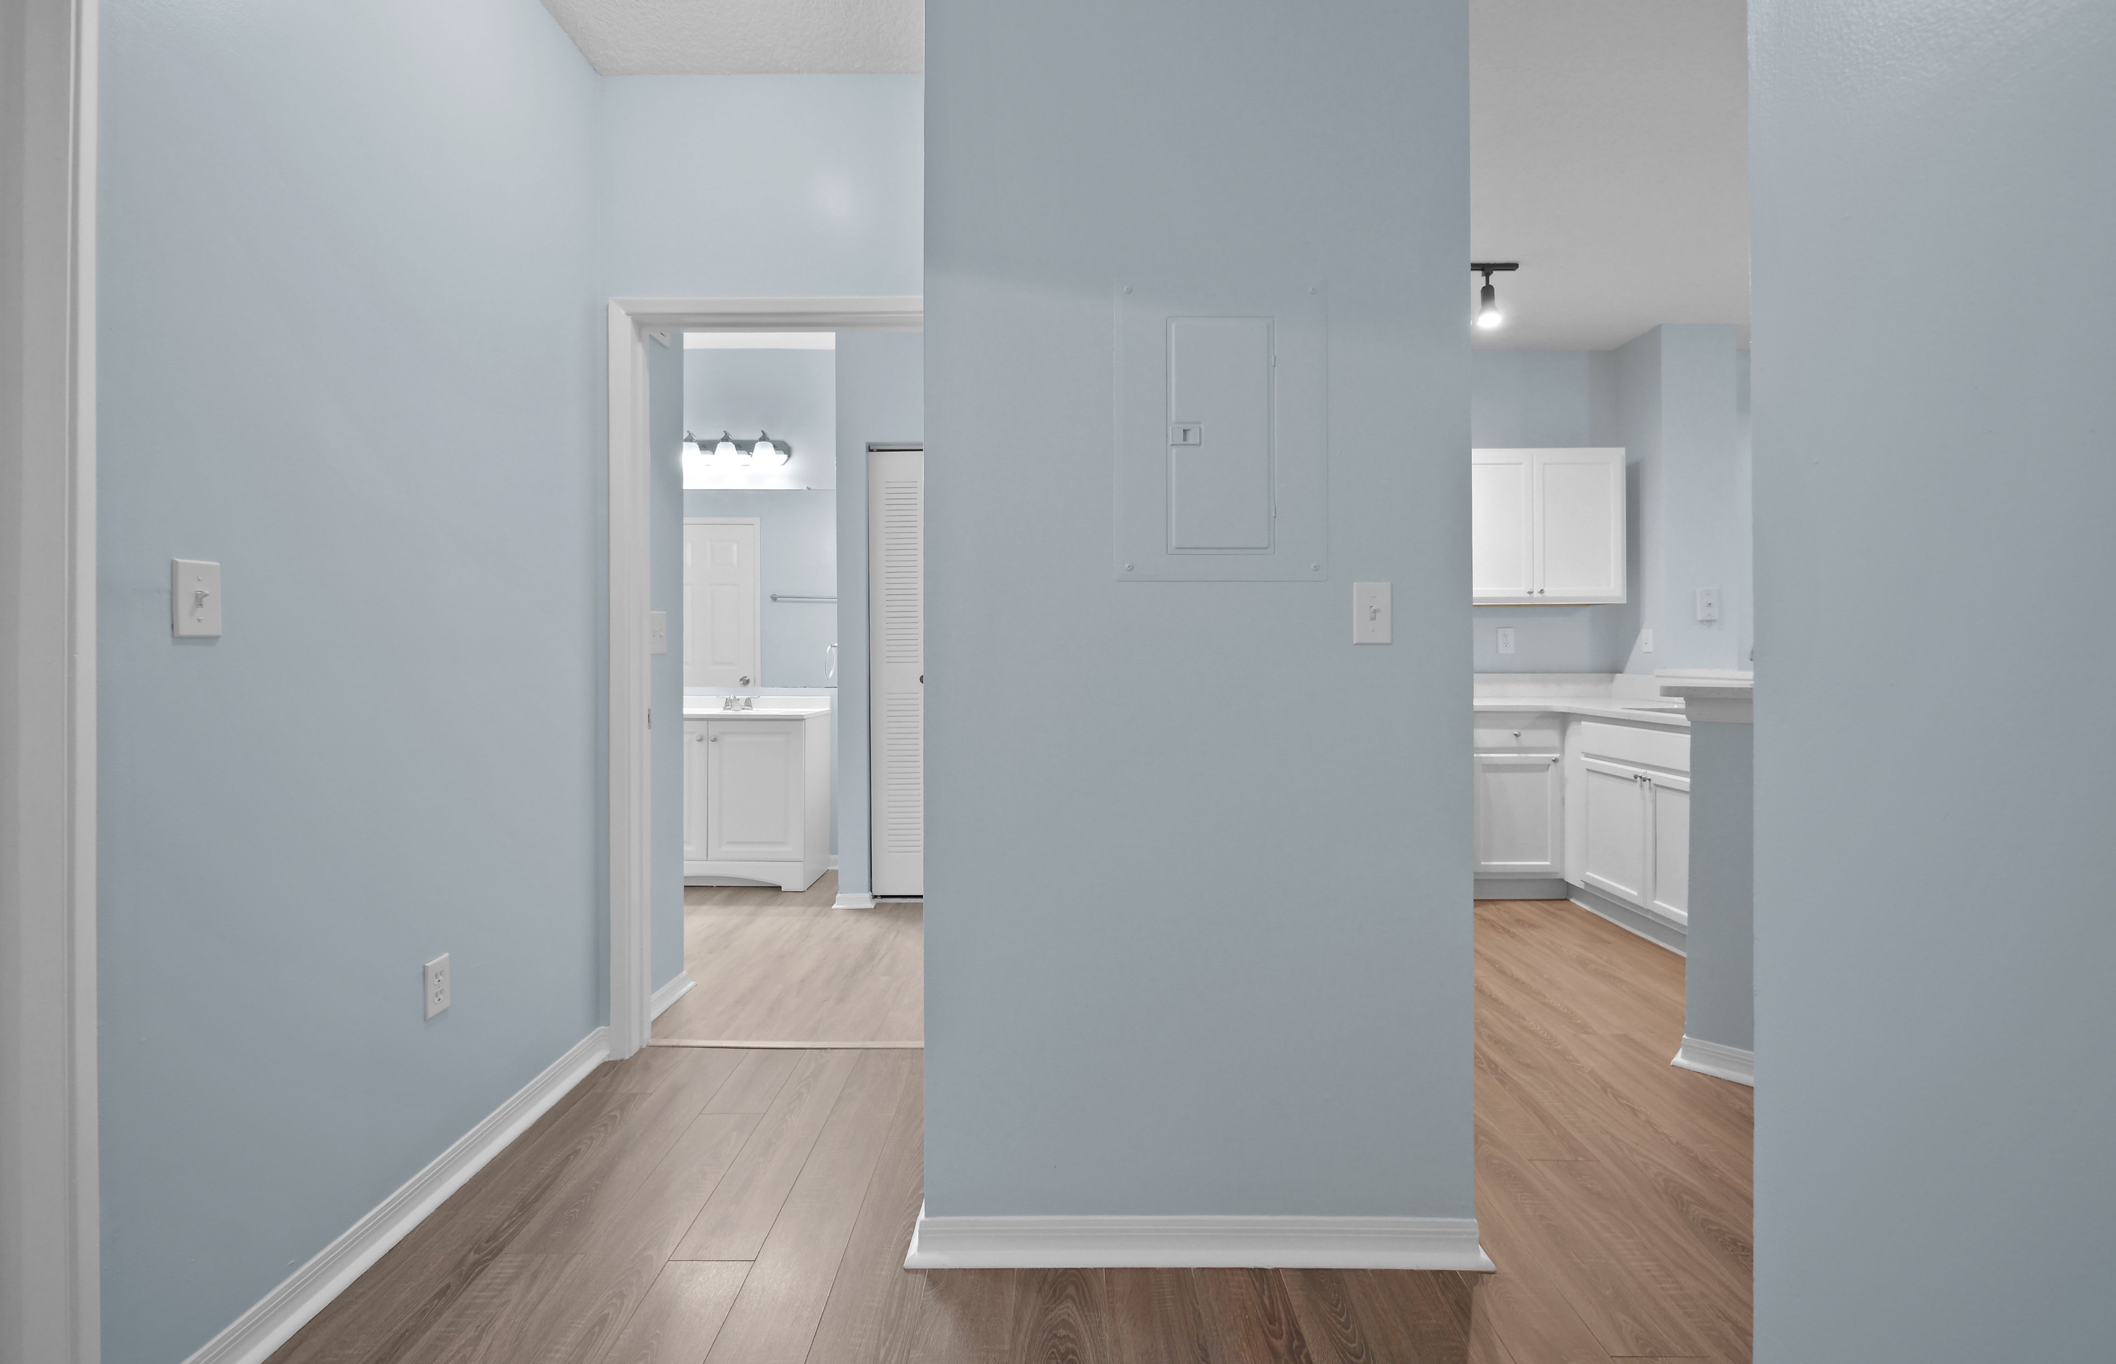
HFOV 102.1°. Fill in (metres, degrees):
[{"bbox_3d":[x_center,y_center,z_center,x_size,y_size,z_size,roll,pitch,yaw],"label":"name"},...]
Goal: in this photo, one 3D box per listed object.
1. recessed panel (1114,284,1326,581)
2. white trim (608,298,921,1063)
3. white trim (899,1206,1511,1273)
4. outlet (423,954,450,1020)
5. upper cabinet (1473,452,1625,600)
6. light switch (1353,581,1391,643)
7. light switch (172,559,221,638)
[{"bbox_3d":[0.299,-0.460,1.573,0.393,0.550,0.018,0,1,0],"label":"recessed panel"},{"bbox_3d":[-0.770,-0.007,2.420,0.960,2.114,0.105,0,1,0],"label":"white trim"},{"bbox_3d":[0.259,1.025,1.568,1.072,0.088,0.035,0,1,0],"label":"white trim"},{"bbox_3d":[-1.294,0.637,1.785,0.012,0.116,0.072,0,1,0],"label":"outlet"},{"bbox_3d":[2.355,-0.761,4.330,0.850,0.757,0.325,0,1,0],"label":"upper cabinet"},{"bbox_3d":[0.581,-0.125,1.578,0.070,0.117,0.015,0,1,0],"label":"light switch"},{"bbox_3d":[-1.295,-0.123,1.288,0.017,0.116,0.071,0,1,0],"label":"light switch"}]

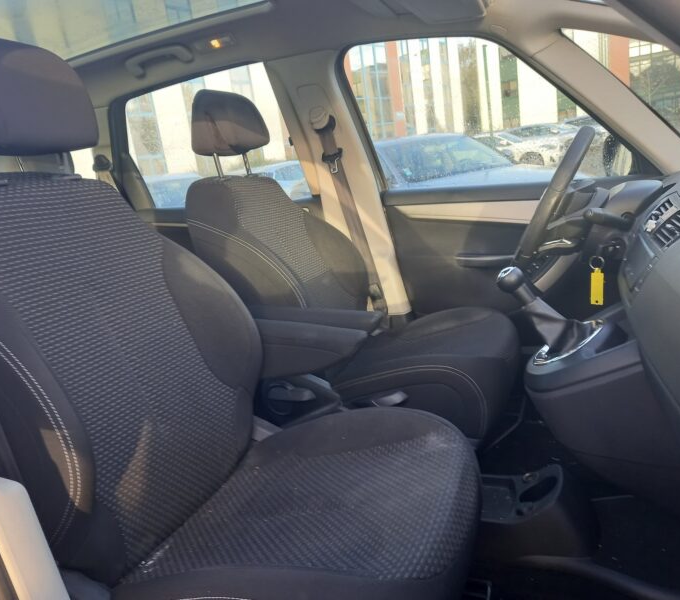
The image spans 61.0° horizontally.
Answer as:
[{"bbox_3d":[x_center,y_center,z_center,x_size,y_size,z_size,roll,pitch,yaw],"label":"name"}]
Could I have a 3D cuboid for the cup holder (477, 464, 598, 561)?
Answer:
[{"bbox_3d":[0.395,0.427,1.210,0.260,0.140,0.210,-4,13,19],"label":"cup holder"}]

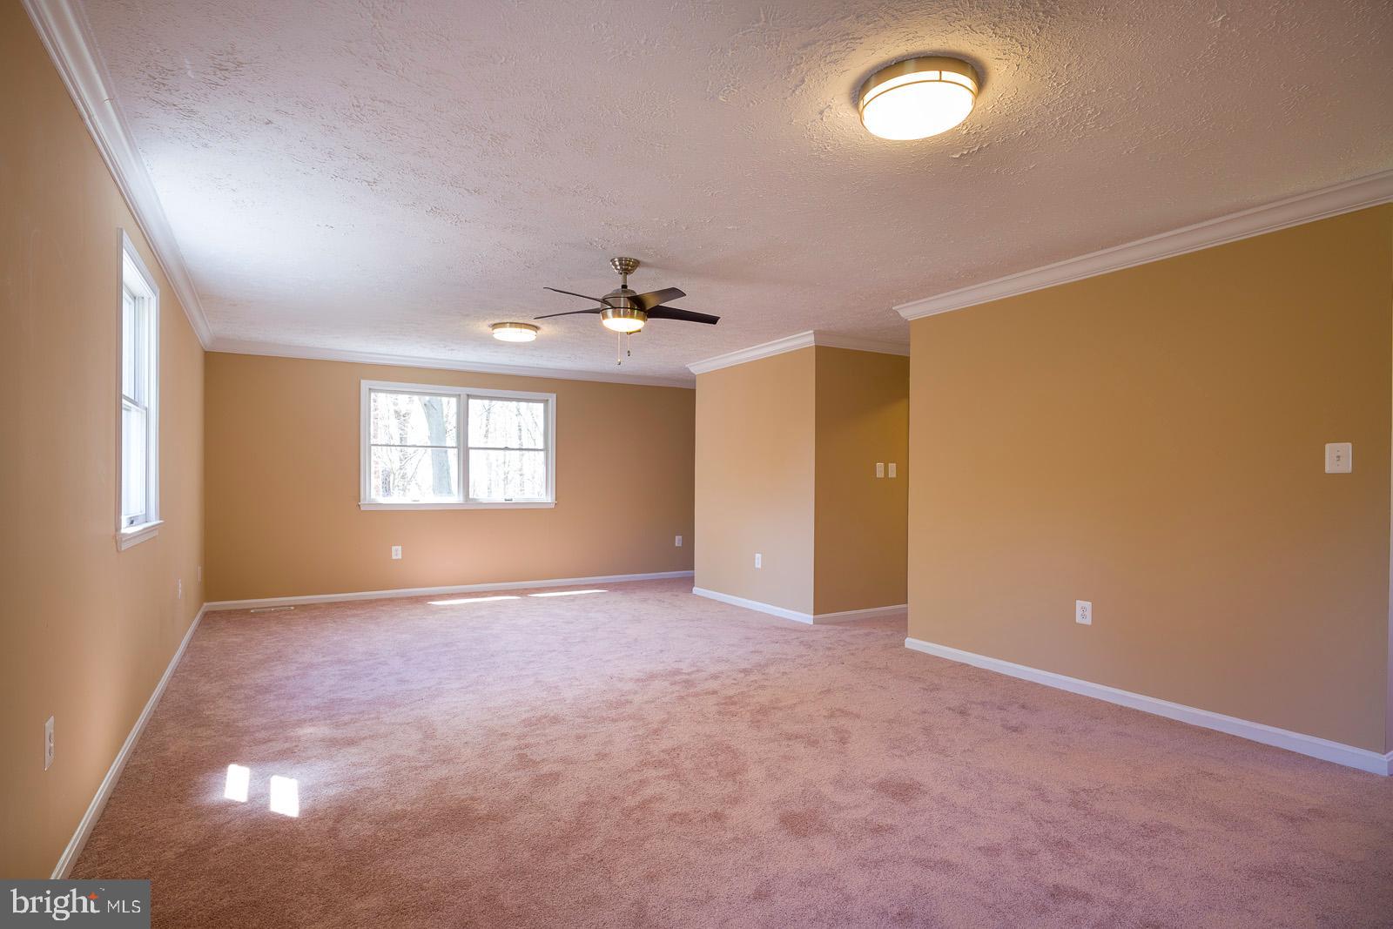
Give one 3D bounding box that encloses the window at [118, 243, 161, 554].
[{"bbox_3d":[-2.550,-0.280,3.154,0.110,1.252,1.177,1,-1,-31],"label":"window"}]

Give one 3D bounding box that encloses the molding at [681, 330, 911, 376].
[{"bbox_3d":[0.923,-1.001,6.741,1.187,0.099,2.016,1,-1,-31],"label":"molding"}]

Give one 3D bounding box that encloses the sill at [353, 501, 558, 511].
[{"bbox_3d":[-2.401,0.428,7.195,1.954,0.079,0.090,0,-1,-28],"label":"sill"}]

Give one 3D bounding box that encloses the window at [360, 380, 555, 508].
[{"bbox_3d":[-2.415,-0.168,7.233,1.937,1.252,0.110,0,-1,-28],"label":"window"}]

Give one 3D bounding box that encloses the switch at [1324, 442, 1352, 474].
[{"bbox_3d":[2.672,-0.026,2.901,0.012,0.126,0.084,1,-1,-31],"label":"switch"}]

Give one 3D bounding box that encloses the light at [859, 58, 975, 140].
[{"bbox_3d":[0.685,-1.121,2.164,0.353,0.075,0.353,0,-1,0],"label":"light"}]

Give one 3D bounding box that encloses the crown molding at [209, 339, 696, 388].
[{"bbox_3d":[-2.160,-0.999,7.290,4.930,0.097,0.084,0,-1,-28],"label":"crown molding"}]

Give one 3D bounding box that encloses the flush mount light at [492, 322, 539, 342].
[{"bbox_3d":[-1.436,-1.047,5.532,0.358,0.077,0.358,1,-1,-31],"label":"flush mount light"}]

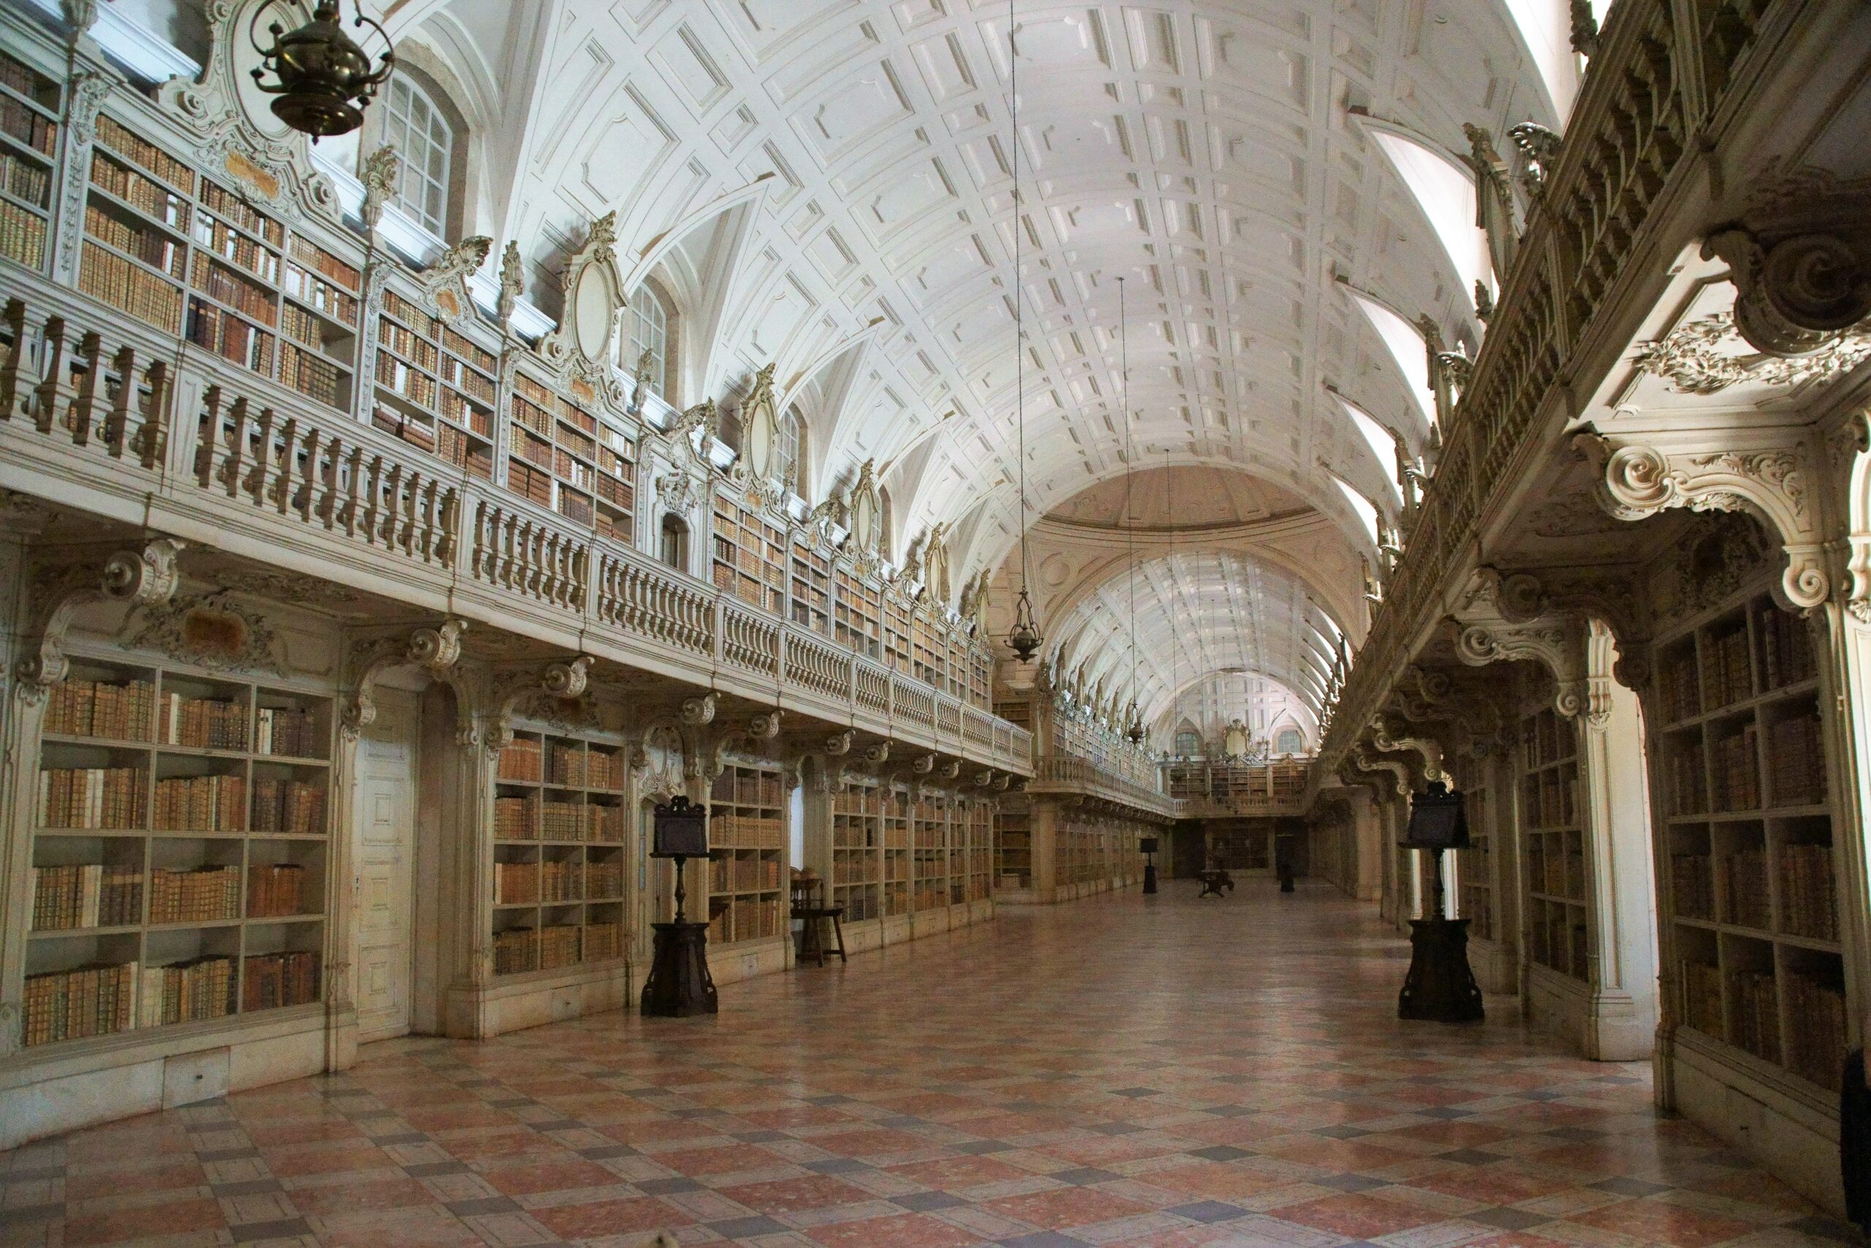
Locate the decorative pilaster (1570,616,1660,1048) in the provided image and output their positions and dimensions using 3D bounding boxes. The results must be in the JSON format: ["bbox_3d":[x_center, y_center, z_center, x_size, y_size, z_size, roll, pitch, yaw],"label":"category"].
[{"bbox_3d":[5.064,1.643,10.512,0.470,3.208,0.356,-3,-10,14],"label":"decorative pilaster"}]

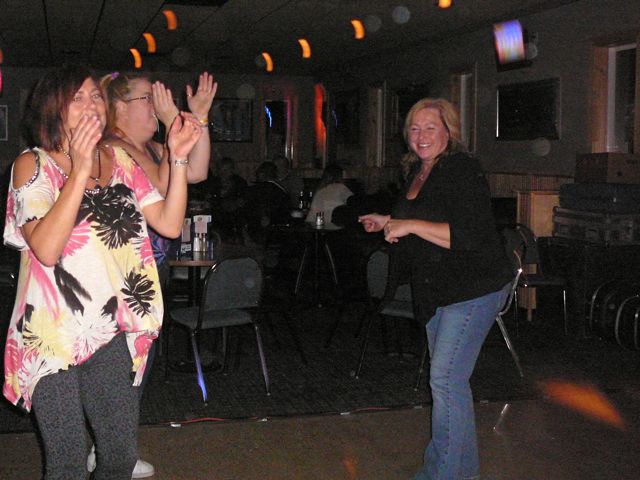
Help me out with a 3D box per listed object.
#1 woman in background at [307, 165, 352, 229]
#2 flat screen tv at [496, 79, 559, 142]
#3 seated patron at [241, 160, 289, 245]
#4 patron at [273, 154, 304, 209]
[{"bbox_3d":[0.029,-0.148,6.553,0.500,1.250,0.780,-5,10,-30],"label":"woman in background"},{"bbox_3d":[1.998,-1.246,6.200,0.090,0.550,0.880,-4,10,-24],"label":"flat screen tv"},{"bbox_3d":[-0.500,-0.133,6.403,0.520,1.270,0.780,2,9,14],"label":"seated patron"},{"bbox_3d":[-0.371,-0.244,6.993,0.520,1.310,0.780,-2,9,-11],"label":"patron"}]

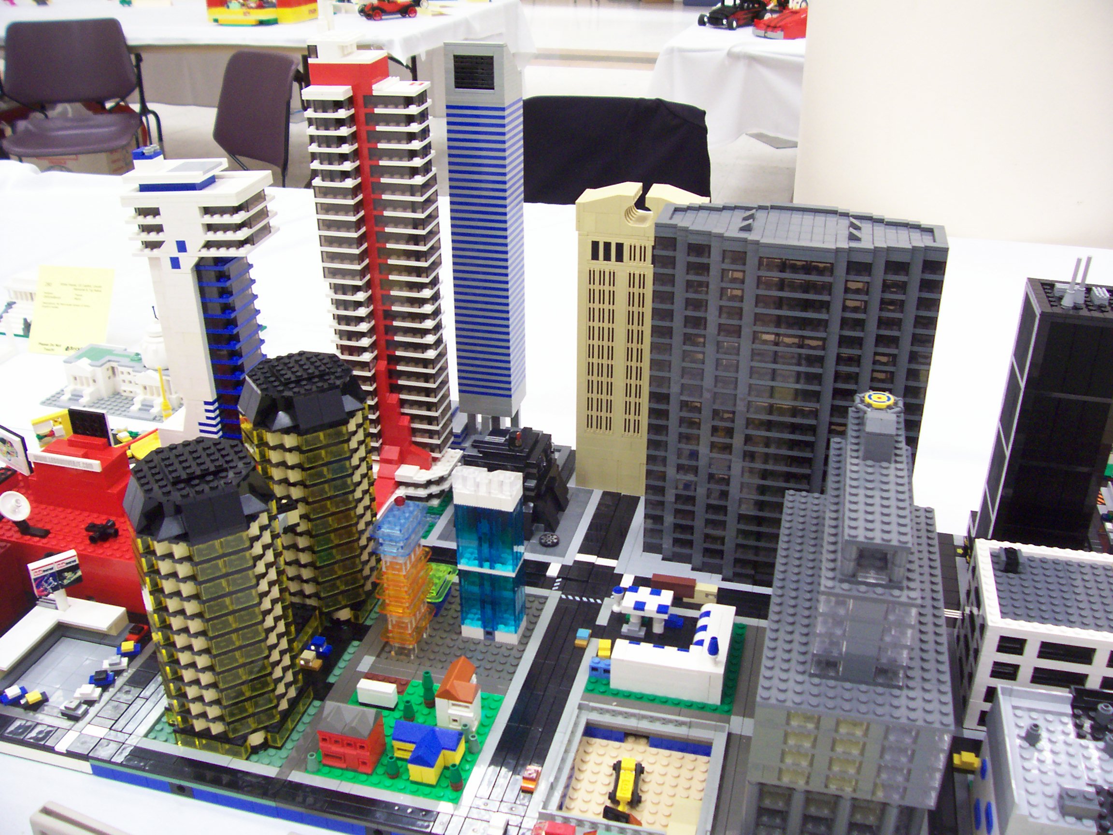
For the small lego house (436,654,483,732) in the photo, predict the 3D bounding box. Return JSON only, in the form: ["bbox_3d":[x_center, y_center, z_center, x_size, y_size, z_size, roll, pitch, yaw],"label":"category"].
[{"bbox_3d":[-0.059,0.173,0.681,0.024,0.036,0.032,6,27,13],"label":"small lego house"}]

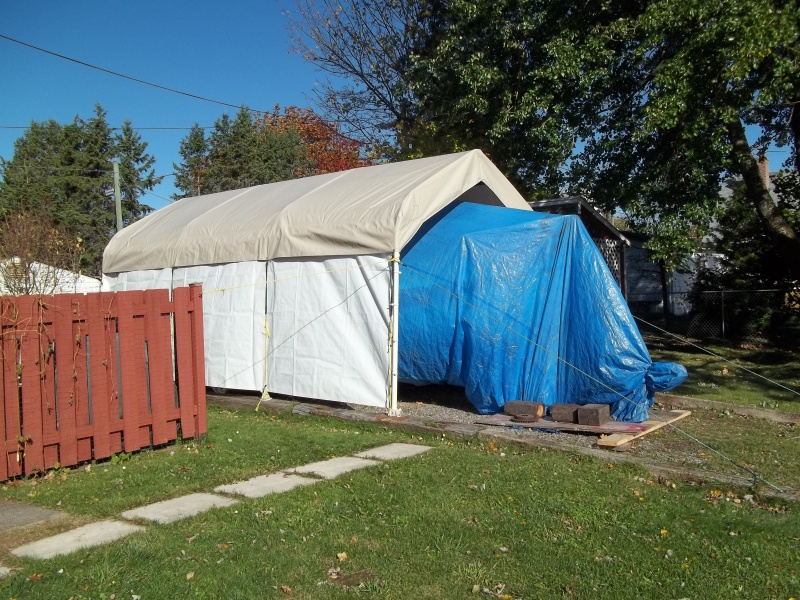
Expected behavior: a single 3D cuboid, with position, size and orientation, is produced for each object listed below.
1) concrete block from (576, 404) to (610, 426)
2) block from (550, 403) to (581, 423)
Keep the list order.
[{"bbox_3d":[1.807,1.069,6.896,0.200,0.150,0.280,-1,0,32],"label":"concrete block"},{"bbox_3d":[1.584,1.077,7.024,0.210,0.150,0.260,-1,0,28],"label":"block"}]

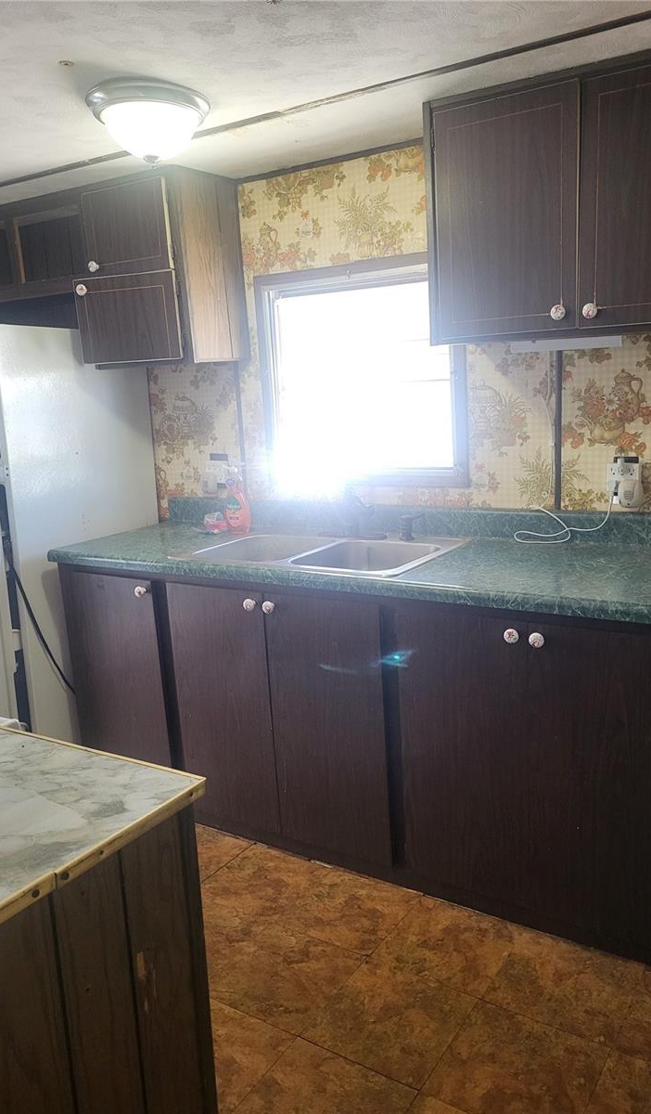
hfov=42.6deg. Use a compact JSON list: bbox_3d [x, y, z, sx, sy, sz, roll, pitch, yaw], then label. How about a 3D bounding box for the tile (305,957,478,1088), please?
[{"bbox_3d":[0.151,1.082,1.960,0.305,0.008,0.305,5,15,33],"label":"tile"}]

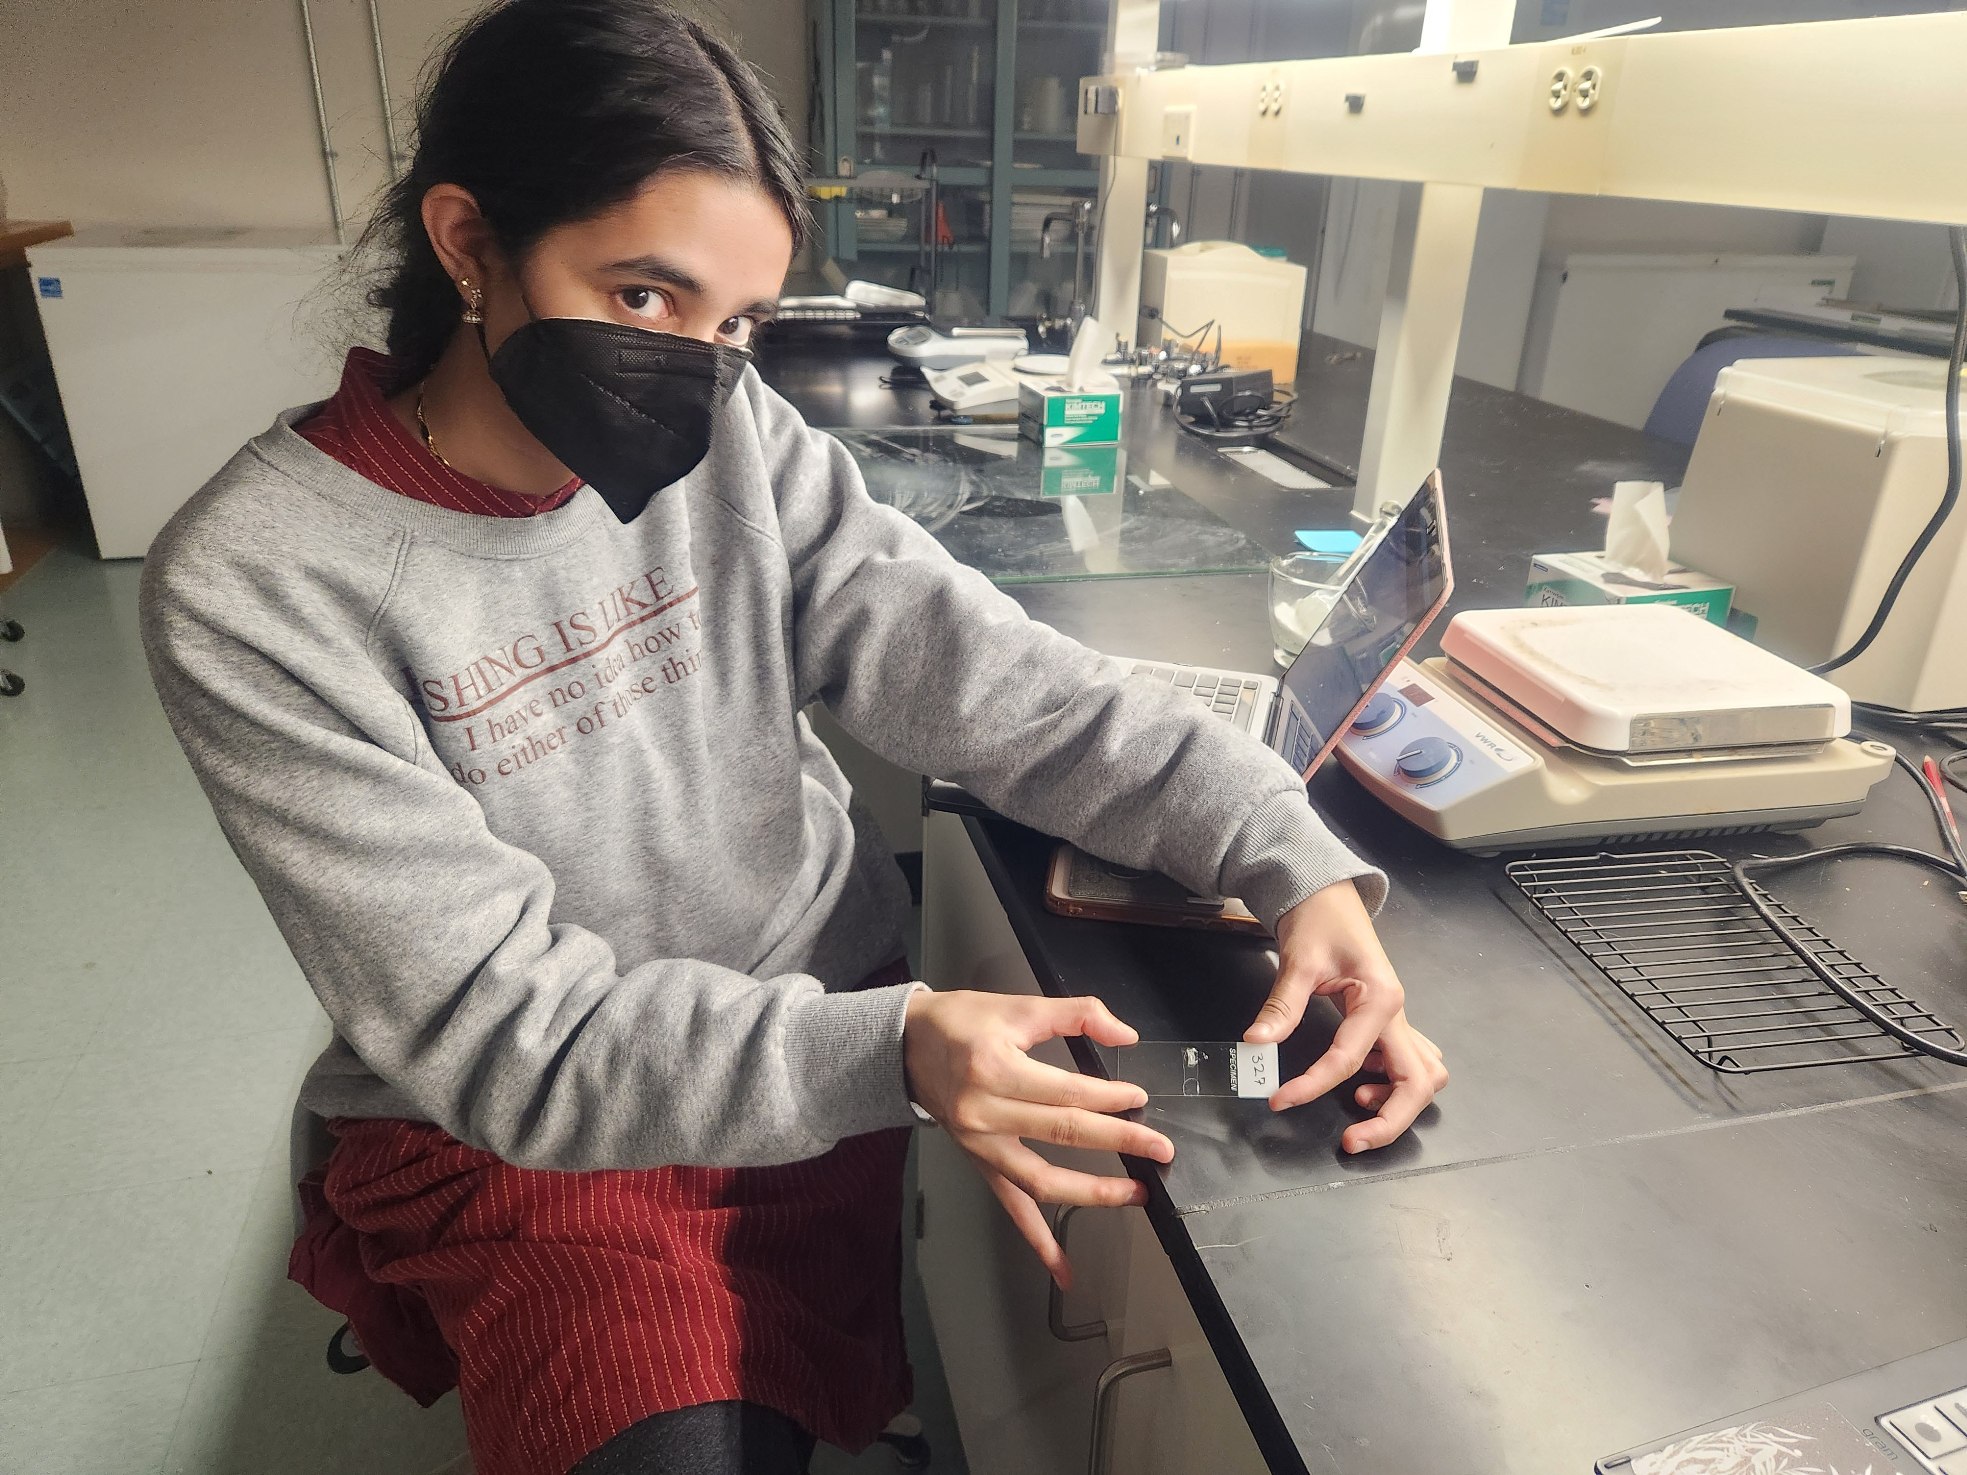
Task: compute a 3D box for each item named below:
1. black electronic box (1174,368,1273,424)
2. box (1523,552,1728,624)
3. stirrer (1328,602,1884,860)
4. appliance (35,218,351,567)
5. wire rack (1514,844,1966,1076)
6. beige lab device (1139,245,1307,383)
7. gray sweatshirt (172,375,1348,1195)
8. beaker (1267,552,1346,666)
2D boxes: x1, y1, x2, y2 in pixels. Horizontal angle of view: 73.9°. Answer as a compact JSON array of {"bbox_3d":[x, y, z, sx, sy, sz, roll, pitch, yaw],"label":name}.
[{"bbox_3d":[0.405,-0.571,2.159,0.090,0.068,0.150,18,29,30],"label":"black electronic box"},{"bbox_3d":[0.573,-0.112,1.182,0.122,0.082,0.120,-6,26,-17],"label":"box"},{"bbox_3d":[0.429,-0.015,0.947,0.360,0.097,0.198,-4,26,-13],"label":"stirrer"},{"bbox_3d":[-2.067,-1.086,3.993,1.150,0.830,0.660,-8,27,-21],"label":"appliance"},{"bbox_3d":[0.410,0.126,0.734,0.145,0.020,0.205,-2,25,-8],"label":"wire rack"},{"bbox_3d":[0.444,-0.786,2.445,0.265,0.228,0.160,0,25,-4],"label":"beige lab device"},{"bbox_3d":[-0.149,0.050,0.769,0.520,0.500,0.630,-19,32,-38],"label":"gray sweatshirt"},{"bbox_3d":[0.300,-0.109,1.151,0.090,0.085,0.090,-4,26,-13],"label":"beaker"}]

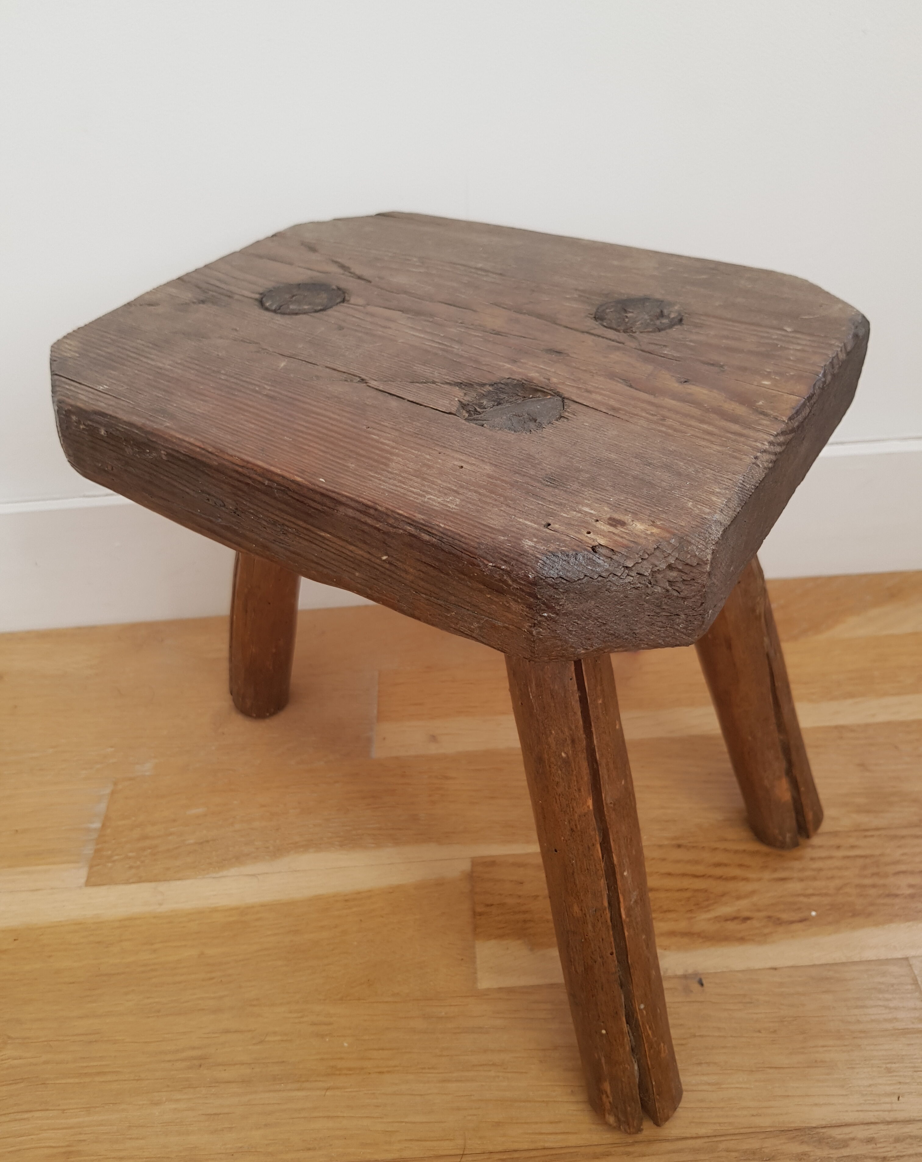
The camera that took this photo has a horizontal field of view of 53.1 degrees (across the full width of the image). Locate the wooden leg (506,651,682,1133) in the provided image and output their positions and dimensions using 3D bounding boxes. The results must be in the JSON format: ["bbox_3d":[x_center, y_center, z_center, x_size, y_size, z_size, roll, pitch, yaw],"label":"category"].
[{"bbox_3d":[0.049,0.102,0.345,0.038,0.265,0.038,-19,25,-15],"label":"wooden leg"}]

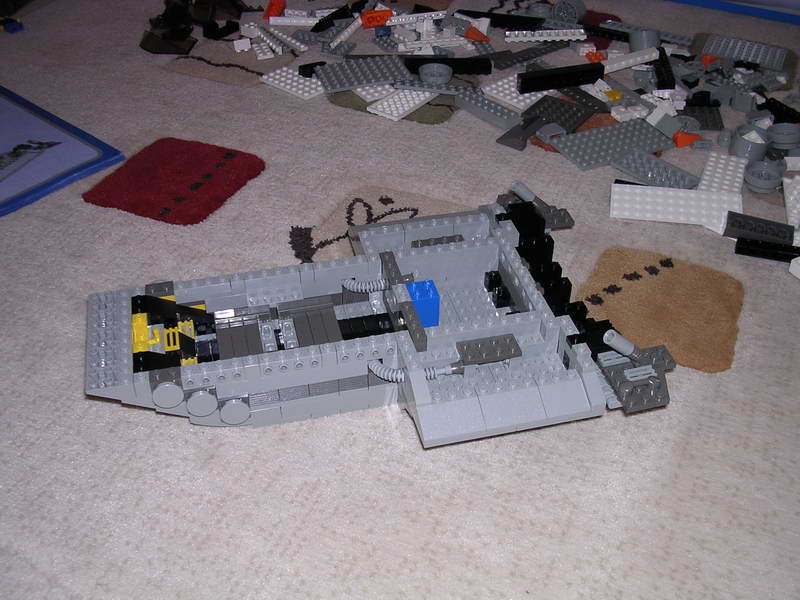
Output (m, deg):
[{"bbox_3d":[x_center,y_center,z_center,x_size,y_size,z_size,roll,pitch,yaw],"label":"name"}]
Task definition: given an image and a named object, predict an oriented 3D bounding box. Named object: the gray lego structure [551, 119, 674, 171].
[{"bbox_3d":[0.177,-0.129,0.732,0.096,0.005,0.048,-17,44,-22],"label":"gray lego structure"}]

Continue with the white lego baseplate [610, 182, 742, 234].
[{"bbox_3d":[0.207,-0.069,0.659,0.096,0.005,0.032,6,56,9],"label":"white lego baseplate"}]

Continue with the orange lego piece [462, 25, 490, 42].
[{"bbox_3d":[0.079,-0.273,0.901,0.026,0.010,0.015,17,42,19],"label":"orange lego piece"}]

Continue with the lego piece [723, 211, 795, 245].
[{"bbox_3d":[0.260,-0.051,0.637,0.048,0.010,0.016,11,43,10],"label":"lego piece"}]

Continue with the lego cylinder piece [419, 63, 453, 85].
[{"bbox_3d":[0.033,-0.214,0.827,0.030,0.010,0.030,1,41,-1],"label":"lego cylinder piece"}]

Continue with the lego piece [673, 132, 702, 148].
[{"bbox_3d":[0.240,-0.133,0.734,0.025,0.010,0.015,-8,40,-11],"label":"lego piece"}]

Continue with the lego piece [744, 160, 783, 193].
[{"bbox_3d":[0.298,-0.101,0.718,0.030,0.011,0.030,1,41,-1],"label":"lego piece"}]

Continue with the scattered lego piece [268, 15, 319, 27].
[{"bbox_3d":[-0.108,-0.292,0.925,0.058,0.009,0.009,2,39,1],"label":"scattered lego piece"}]

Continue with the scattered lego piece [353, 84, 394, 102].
[{"bbox_3d":[-0.026,-0.194,0.810,0.034,0.005,0.040,-22,44,-26],"label":"scattered lego piece"}]

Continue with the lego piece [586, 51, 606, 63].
[{"bbox_3d":[0.193,-0.238,0.862,0.019,0.009,0.015,0,39,0],"label":"lego piece"}]

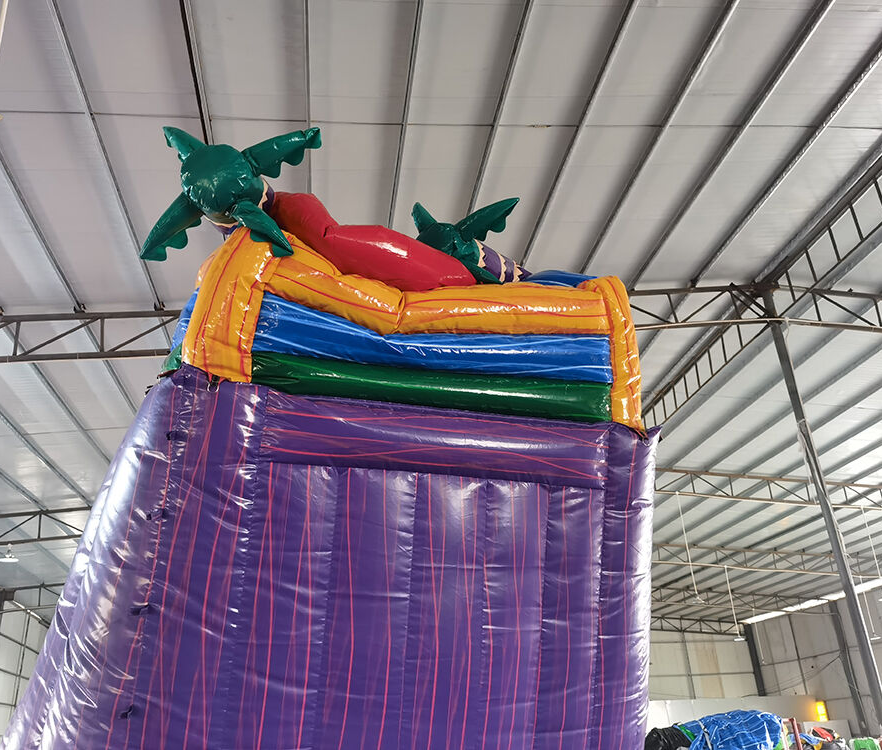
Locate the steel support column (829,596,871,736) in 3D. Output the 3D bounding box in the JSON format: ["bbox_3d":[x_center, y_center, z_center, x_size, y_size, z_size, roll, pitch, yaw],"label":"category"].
[{"bbox_3d":[16.517,12.005,31.465,0.300,5.576,0.300,0,-25,-9],"label":"steel support column"}]

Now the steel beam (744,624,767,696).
[{"bbox_3d":[15.563,15.052,37.986,0.300,5.680,0.300,0,-25,-9],"label":"steel beam"}]

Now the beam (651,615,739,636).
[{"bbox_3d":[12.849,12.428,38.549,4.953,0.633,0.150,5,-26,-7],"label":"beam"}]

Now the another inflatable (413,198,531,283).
[{"bbox_3d":[0.248,-1.203,7.300,1.150,0.880,0.950,3,-26,-15],"label":"another inflatable"}]

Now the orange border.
[{"bbox_3d":[-0.188,-0.273,6.235,3.420,1.250,0.600,7,-27,-13],"label":"orange border"}]

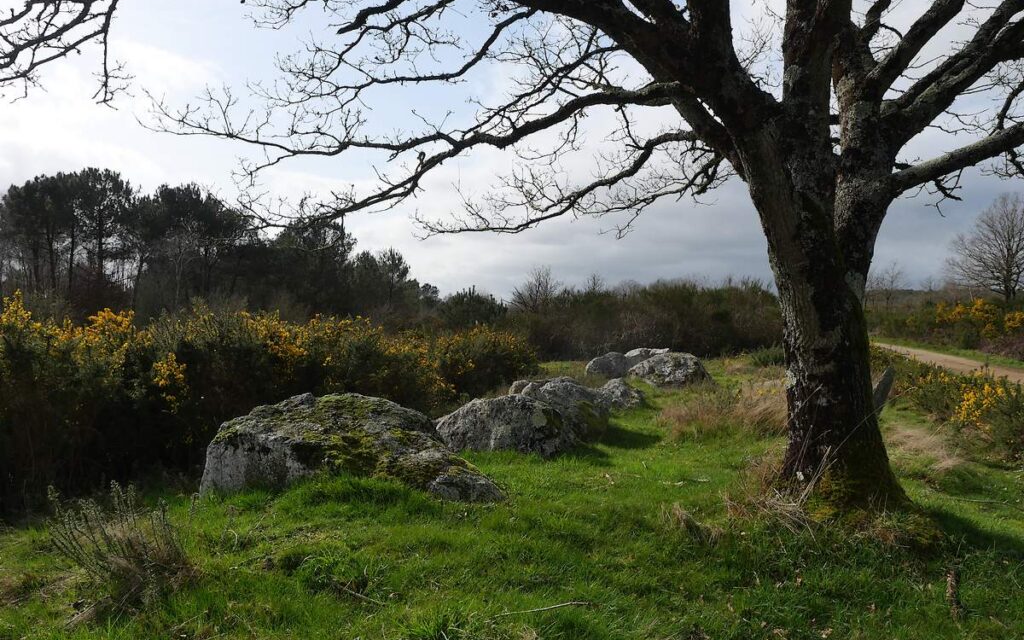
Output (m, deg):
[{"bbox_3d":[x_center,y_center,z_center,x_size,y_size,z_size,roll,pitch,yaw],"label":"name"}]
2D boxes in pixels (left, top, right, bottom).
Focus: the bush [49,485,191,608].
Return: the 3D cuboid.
[{"bbox_3d":[-2.228,1.254,4.071,0.760,0.640,0.640,0,1,0],"label":"bush"}]

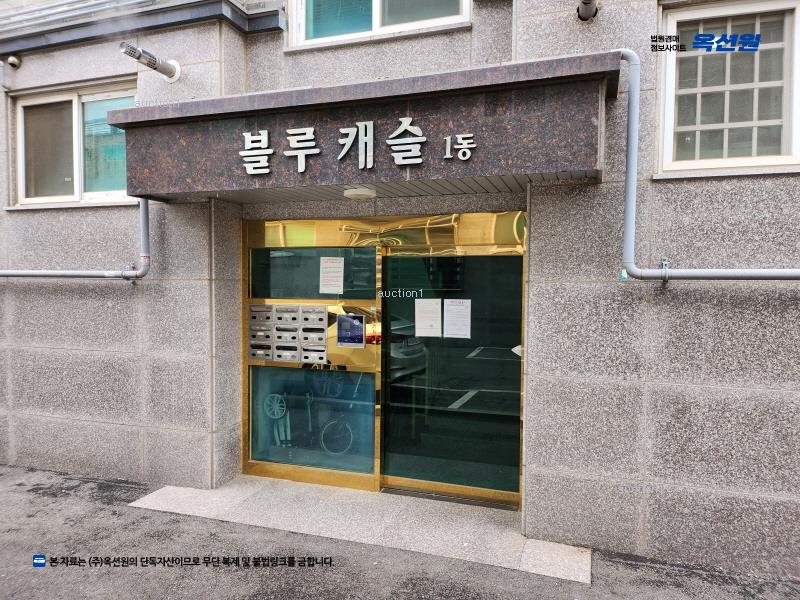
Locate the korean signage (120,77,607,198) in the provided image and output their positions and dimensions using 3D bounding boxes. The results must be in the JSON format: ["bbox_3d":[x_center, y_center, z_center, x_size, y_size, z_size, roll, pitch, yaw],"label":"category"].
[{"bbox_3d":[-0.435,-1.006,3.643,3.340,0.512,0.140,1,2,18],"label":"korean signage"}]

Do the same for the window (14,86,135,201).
[{"bbox_3d":[-2.831,-1.336,4.930,1.430,1.000,0.120,1,2,18],"label":"window"}]

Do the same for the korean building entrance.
[{"bbox_3d":[-0.192,0.433,4.482,2.423,2.199,0.140,1,2,18],"label":"korean building entrance"}]

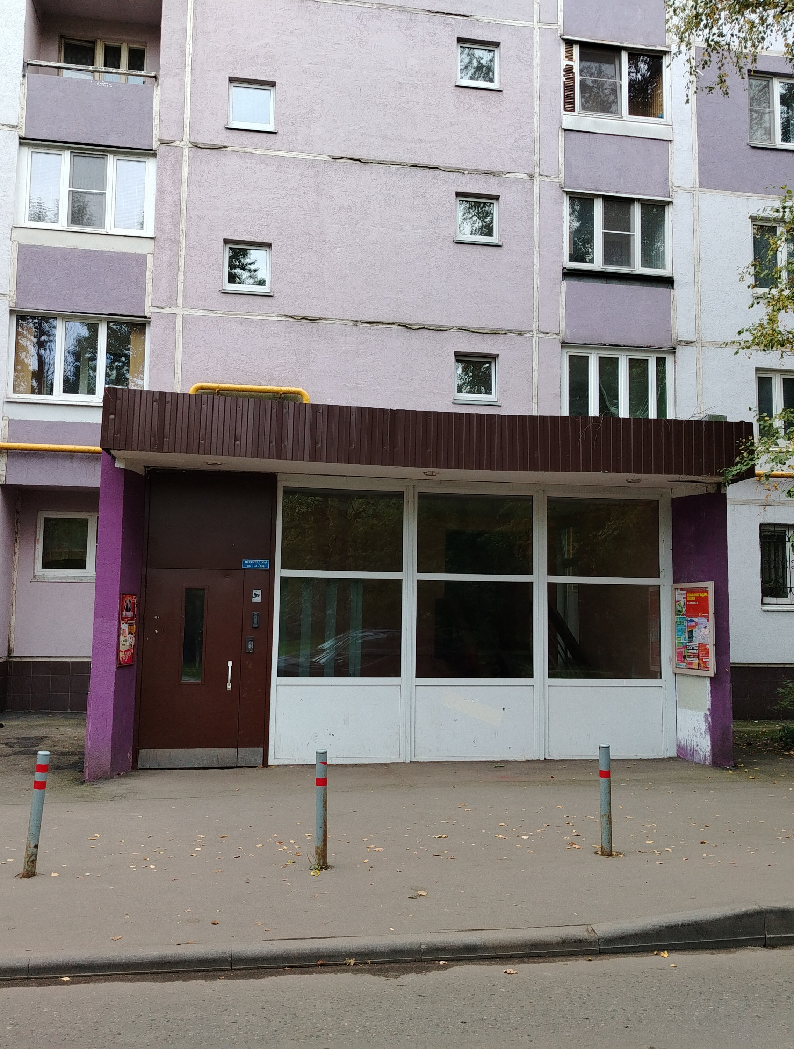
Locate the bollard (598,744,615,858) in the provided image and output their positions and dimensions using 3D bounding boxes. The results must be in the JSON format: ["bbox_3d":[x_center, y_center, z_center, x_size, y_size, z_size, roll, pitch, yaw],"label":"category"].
[{"bbox_3d":[1.477,1.945,6.842,0.076,0.749,0.076,1,-6,-10],"label":"bollard"}]

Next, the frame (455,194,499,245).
[{"bbox_3d":[1.405,-5.285,16.801,0.783,0.860,0.120,2,-6,-9],"label":"frame"}]

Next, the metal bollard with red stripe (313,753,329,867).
[{"bbox_3d":[-0.501,1.892,6.454,0.076,0.752,0.076,1,-6,-10],"label":"metal bollard with red stripe"}]

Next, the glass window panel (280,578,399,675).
[{"bbox_3d":[-0.643,1.188,11.068,1.431,1.112,0.060,2,-6,-10],"label":"glass window panel"}]

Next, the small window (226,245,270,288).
[{"bbox_3d":[-2.464,-4.255,16.036,0.695,0.692,0.110,2,-6,-10],"label":"small window"}]

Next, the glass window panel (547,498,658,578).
[{"bbox_3d":[2.413,0.156,11.307,1.363,0.912,0.050,2,-6,-9],"label":"glass window panel"}]

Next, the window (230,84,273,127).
[{"bbox_3d":[-2.441,-7.043,16.301,0.726,0.693,0.120,2,-6,-10],"label":"window"}]

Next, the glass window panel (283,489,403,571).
[{"bbox_3d":[-0.640,0.080,11.533,1.460,0.958,0.060,2,-5,-10],"label":"glass window panel"}]

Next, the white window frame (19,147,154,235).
[{"bbox_3d":[-4.934,-5.305,15.467,2.106,1.359,0.120,2,-5,-10],"label":"white window frame"}]

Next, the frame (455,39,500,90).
[{"bbox_3d":[1.421,-8.072,17.018,0.804,0.816,0.160,2,-6,-10],"label":"frame"}]

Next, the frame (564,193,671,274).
[{"bbox_3d":[3.915,-5.119,17.165,1.982,1.353,0.120,2,-6,-9],"label":"frame"}]

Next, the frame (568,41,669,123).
[{"bbox_3d":[3.978,-7.942,17.413,1.894,1.336,0.130,2,-6,-10],"label":"frame"}]

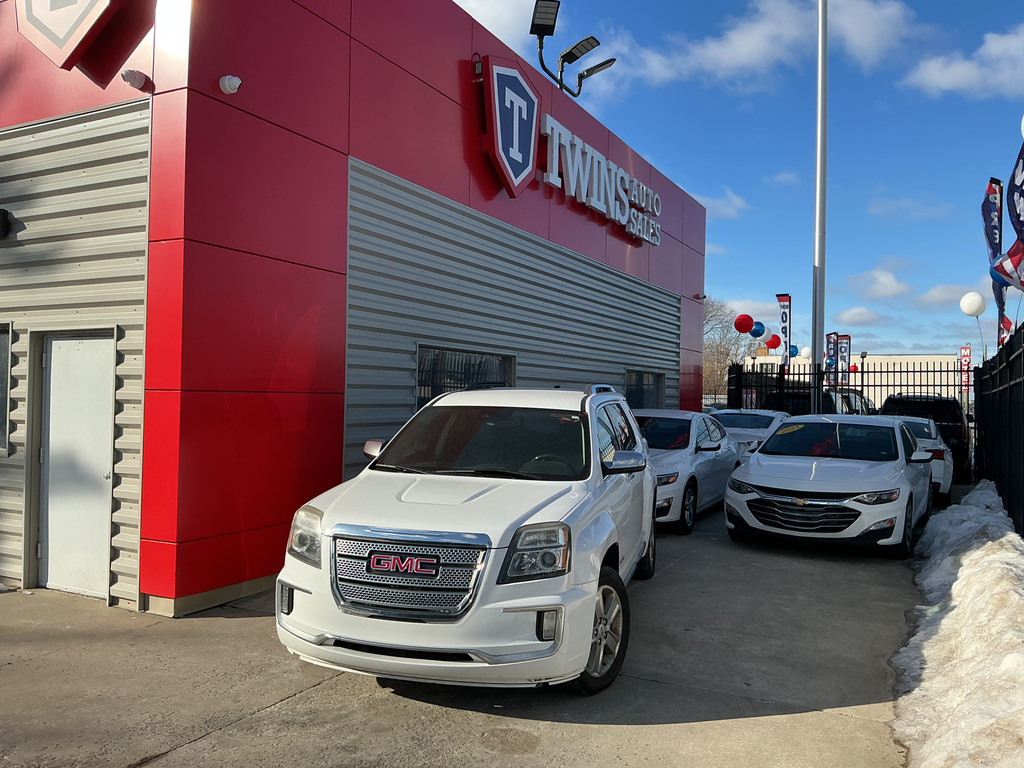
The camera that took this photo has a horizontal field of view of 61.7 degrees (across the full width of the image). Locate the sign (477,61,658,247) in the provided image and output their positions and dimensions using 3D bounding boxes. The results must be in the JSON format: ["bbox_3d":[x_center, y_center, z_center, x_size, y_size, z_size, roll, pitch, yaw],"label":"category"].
[{"bbox_3d":[1.145,-3.018,12.720,0.200,1.650,6.600,1,-1,27],"label":"sign"}]

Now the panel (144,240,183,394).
[{"bbox_3d":[-2.490,-0.496,6.220,0.360,1.080,0.060,1,-1,27],"label":"panel"}]

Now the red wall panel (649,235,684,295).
[{"bbox_3d":[2.975,-2.372,16.665,0.060,1.090,2.180,1,-1,27],"label":"red wall panel"}]

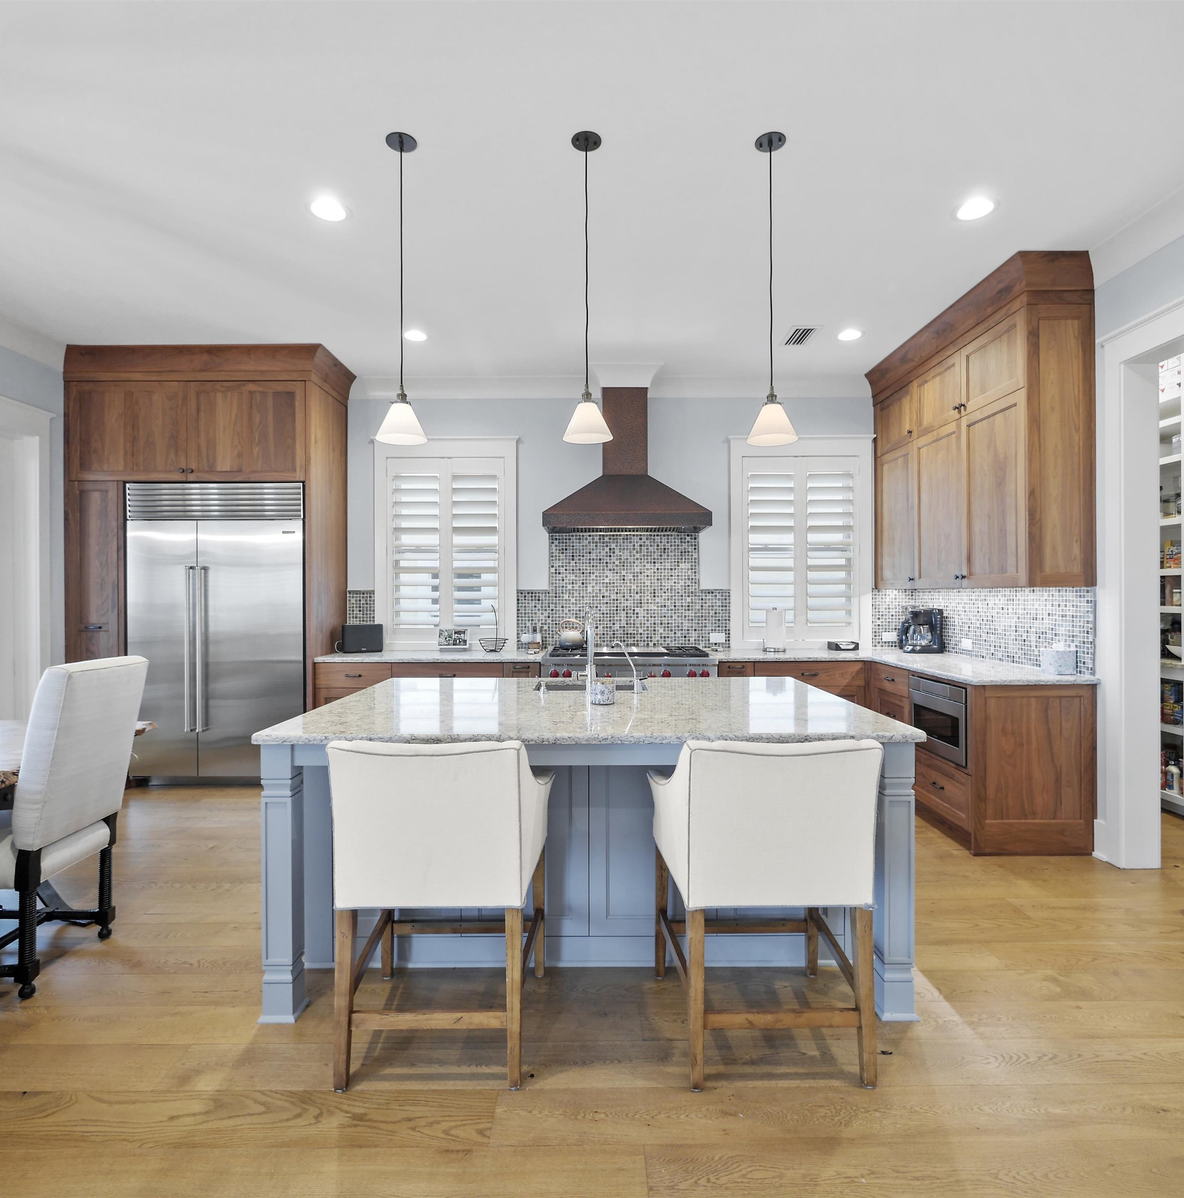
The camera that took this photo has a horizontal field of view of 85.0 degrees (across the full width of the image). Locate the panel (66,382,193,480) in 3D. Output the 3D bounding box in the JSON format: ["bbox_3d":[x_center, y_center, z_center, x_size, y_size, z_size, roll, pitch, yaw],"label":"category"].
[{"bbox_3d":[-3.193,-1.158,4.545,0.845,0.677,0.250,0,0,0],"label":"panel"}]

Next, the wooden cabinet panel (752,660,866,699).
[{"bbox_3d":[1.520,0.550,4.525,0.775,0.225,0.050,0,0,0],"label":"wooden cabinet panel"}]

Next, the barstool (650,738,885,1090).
[{"bbox_3d":[0.523,0.854,2.018,0.640,0.950,0.610,0,0,0],"label":"barstool"}]

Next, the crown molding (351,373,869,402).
[{"bbox_3d":[0.150,-1.639,5.040,4.060,0.170,0.120,0,0,0],"label":"crown molding"}]

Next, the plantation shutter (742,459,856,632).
[{"bbox_3d":[1.655,-0.415,5.153,0.910,1.405,0.070,0,0,0],"label":"plantation shutter"}]

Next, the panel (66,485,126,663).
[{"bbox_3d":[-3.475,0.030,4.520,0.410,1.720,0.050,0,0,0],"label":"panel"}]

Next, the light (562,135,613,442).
[{"bbox_3d":[-0.018,-1.158,2.440,0.195,1.132,0.195,0,0,0],"label":"light"}]

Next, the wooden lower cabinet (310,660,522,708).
[{"bbox_3d":[-1.200,0.888,4.770,1.450,0.876,0.620,0,0,0],"label":"wooden lower cabinet"}]

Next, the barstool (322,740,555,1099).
[{"bbox_3d":[-0.447,0.848,1.995,0.630,0.955,0.610,0,0,0],"label":"barstool"}]

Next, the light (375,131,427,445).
[{"bbox_3d":[-0.719,-1.158,2.440,0.195,1.132,0.195,0,0,0],"label":"light"}]

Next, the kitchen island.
[{"bbox_3d":[-0.006,0.869,2.660,2.065,0.914,1.365,0,0,0],"label":"kitchen island"}]

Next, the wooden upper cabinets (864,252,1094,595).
[{"bbox_3d":[2.356,-0.893,4.184,0.440,1.670,1.900,0,0,0],"label":"wooden upper cabinets"}]

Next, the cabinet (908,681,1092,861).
[{"bbox_3d":[2.270,0.888,3.660,0.640,0.876,0.680,0,0,0],"label":"cabinet"}]

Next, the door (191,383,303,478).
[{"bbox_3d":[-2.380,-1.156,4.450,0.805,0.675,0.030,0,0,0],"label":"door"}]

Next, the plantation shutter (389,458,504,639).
[{"bbox_3d":[-1.165,-0.408,5.146,0.932,1.415,0.070,0,0,0],"label":"plantation shutter"}]

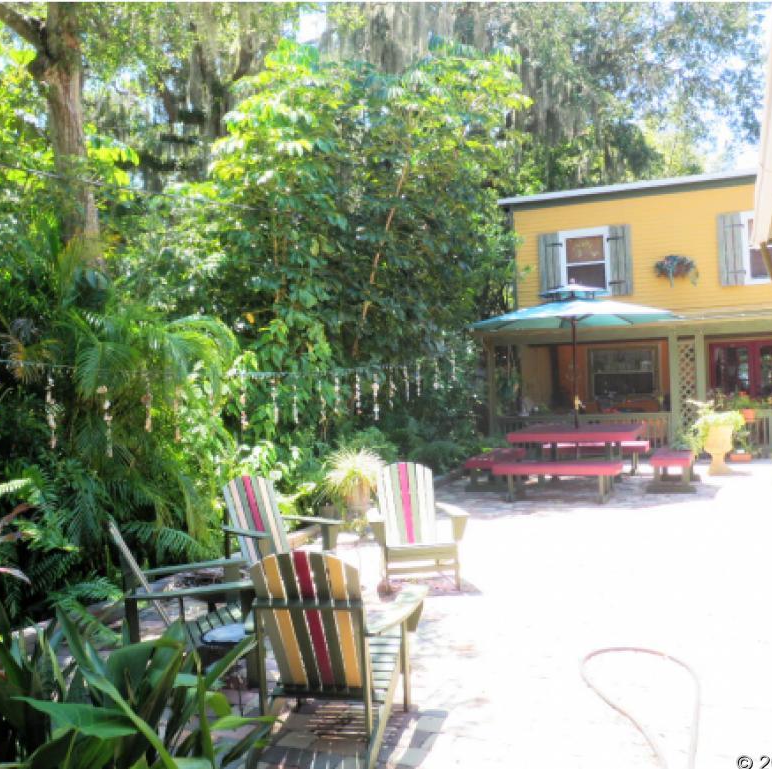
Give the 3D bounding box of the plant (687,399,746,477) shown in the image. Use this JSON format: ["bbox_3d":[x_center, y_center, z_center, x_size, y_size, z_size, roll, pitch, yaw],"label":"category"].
[{"bbox_3d":[4.789,0.774,11.989,0.780,1.050,0.750,-2,0,23],"label":"plant"}]

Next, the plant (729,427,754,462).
[{"bbox_3d":[5.797,0.978,13.512,0.420,0.580,0.340,-2,0,23],"label":"plant"}]

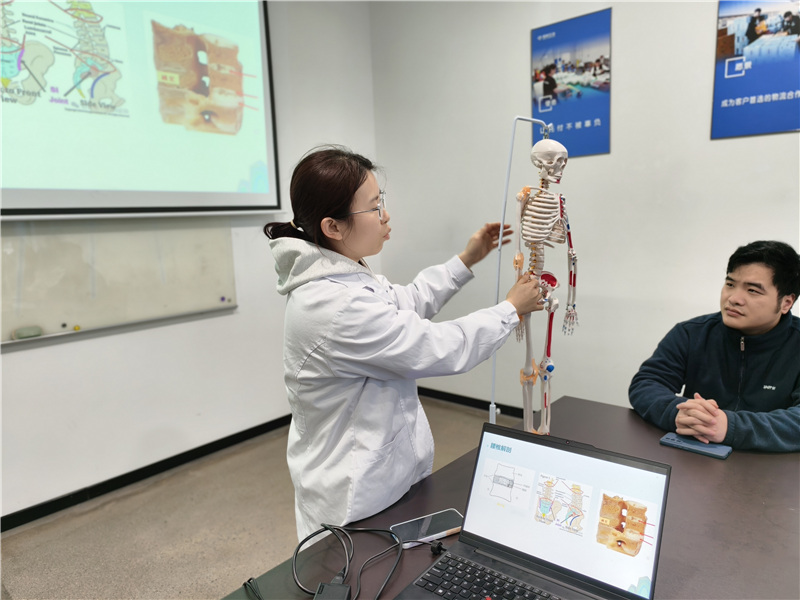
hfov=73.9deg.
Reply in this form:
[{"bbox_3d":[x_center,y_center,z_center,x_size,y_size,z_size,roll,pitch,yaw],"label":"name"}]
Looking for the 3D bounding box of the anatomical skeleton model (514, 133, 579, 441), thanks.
[{"bbox_3d":[0.382,-0.004,1.428,0.220,0.837,0.135,-7,11,-40],"label":"anatomical skeleton model"}]

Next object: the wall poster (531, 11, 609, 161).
[{"bbox_3d":[1.016,-1.262,3.197,0.499,0.799,0.025,5,11,42],"label":"wall poster"}]

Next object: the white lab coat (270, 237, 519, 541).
[{"bbox_3d":[0.015,0.271,1.362,0.600,0.880,0.480,-3,8,-6],"label":"white lab coat"}]

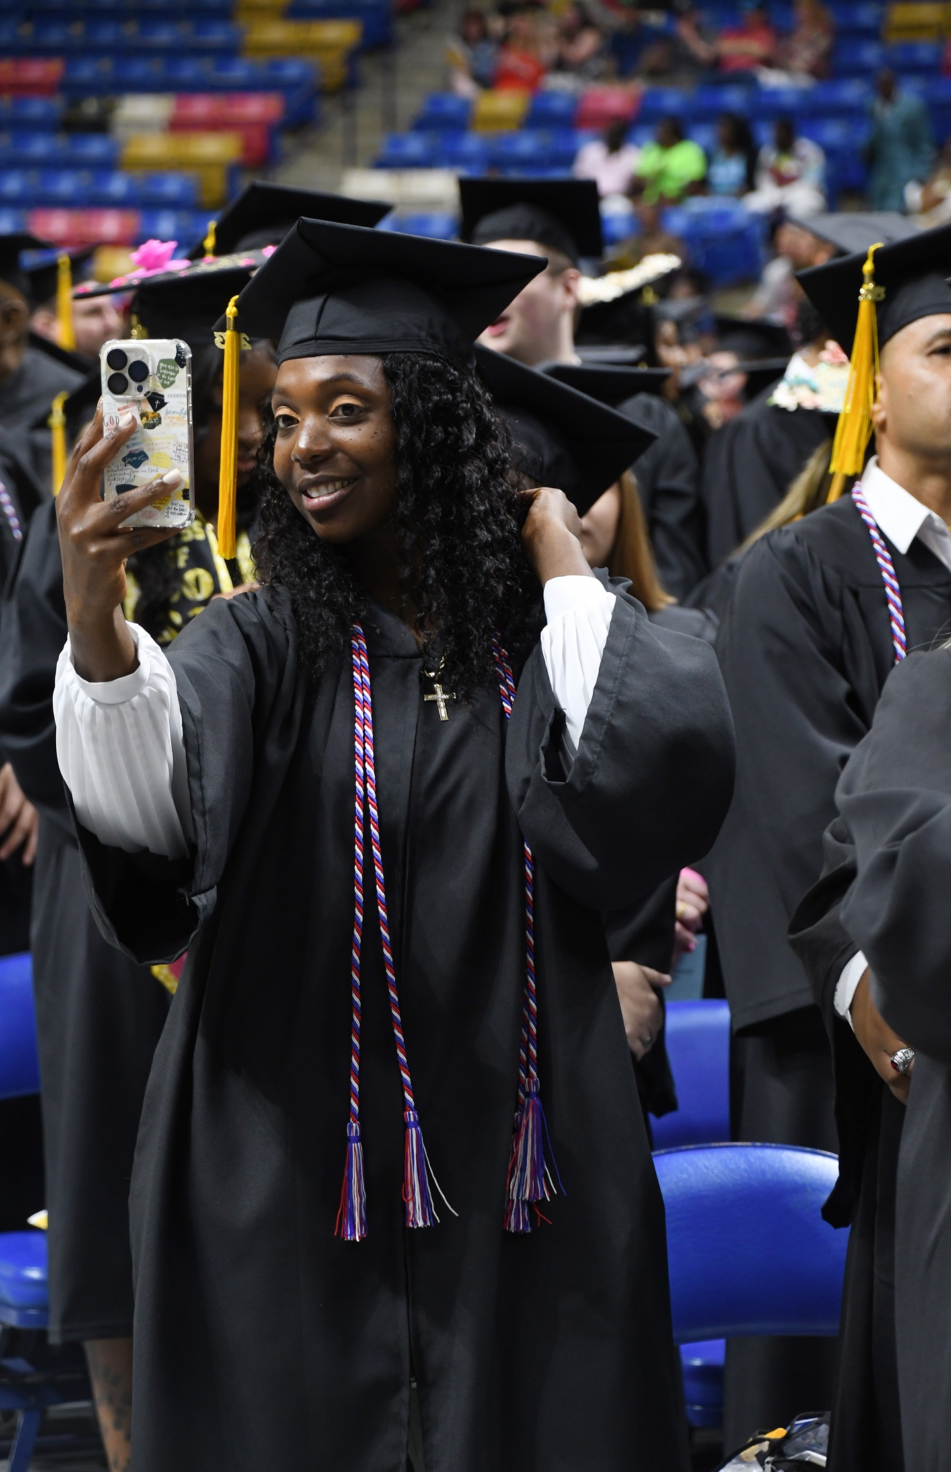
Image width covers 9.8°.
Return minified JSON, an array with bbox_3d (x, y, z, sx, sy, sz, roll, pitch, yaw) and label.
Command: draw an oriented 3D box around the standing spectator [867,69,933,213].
[{"bbox_3d":[3.106,-4.019,40.457,0.540,1.720,0.360,2,6,25],"label":"standing spectator"}]

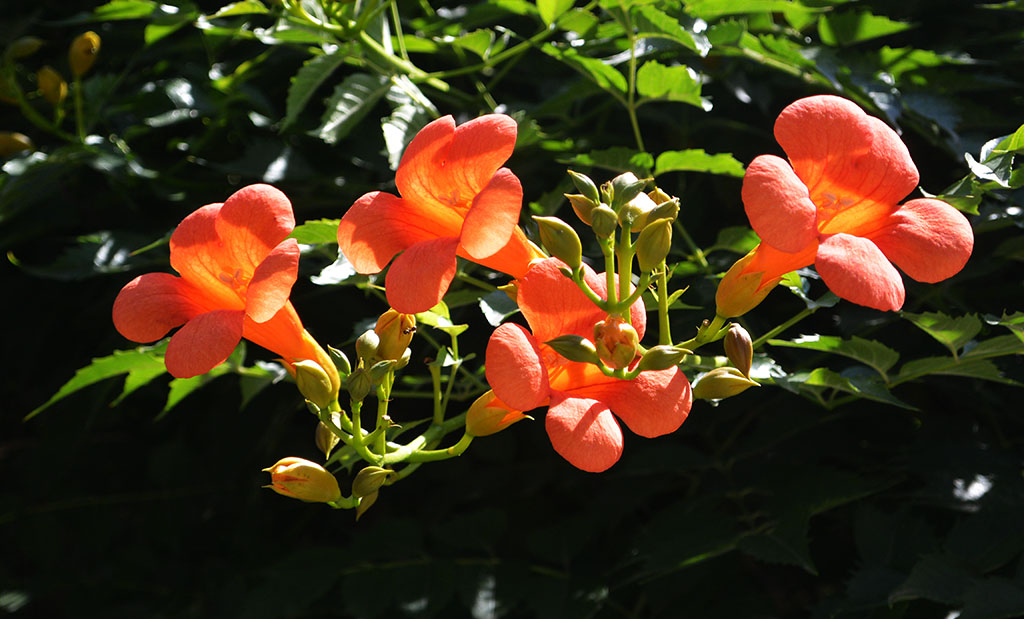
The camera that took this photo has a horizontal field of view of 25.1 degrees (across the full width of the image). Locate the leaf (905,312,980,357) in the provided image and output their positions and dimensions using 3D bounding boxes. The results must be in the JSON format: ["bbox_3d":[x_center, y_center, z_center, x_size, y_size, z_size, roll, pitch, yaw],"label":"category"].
[{"bbox_3d":[0.173,0.010,0.930,0.036,0.012,0.024,25,-28,-23],"label":"leaf"}]

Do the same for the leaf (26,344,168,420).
[{"bbox_3d":[-0.158,0.028,0.880,0.058,0.013,0.028,-23,12,-9],"label":"leaf"}]

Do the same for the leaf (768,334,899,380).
[{"bbox_3d":[0.120,0.018,0.860,0.050,0.009,0.022,4,26,-11],"label":"leaf"}]

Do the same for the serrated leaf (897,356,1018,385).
[{"bbox_3d":[0.170,0.023,0.880,0.047,0.009,0.027,6,6,15],"label":"serrated leaf"}]

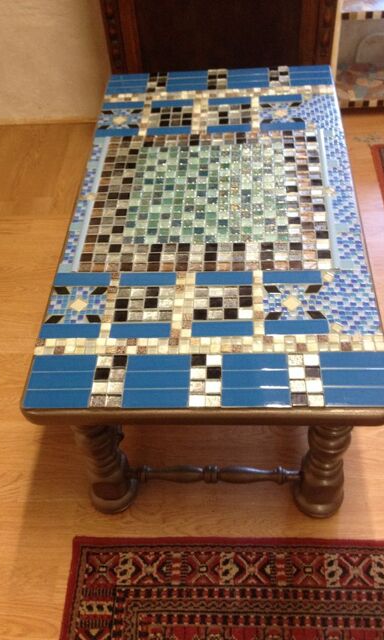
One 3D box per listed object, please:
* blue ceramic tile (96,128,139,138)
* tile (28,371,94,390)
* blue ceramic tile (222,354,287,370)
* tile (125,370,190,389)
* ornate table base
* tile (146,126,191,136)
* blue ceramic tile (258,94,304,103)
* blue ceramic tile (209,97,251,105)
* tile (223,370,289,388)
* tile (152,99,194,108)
[{"bbox_3d":[-0.168,-0.421,1.470,0.099,0.008,0.032,-1,47,5],"label":"blue ceramic tile"},{"bbox_3d":[-0.204,0.097,1.011,0.100,0.008,0.032,-1,48,5],"label":"tile"},{"bbox_3d":[0.098,0.068,1.007,0.100,0.008,0.031,-1,48,5],"label":"blue ceramic tile"},{"bbox_3d":[-0.051,0.094,0.977,0.099,0.008,0.032,-1,47,5],"label":"tile"},{"bbox_3d":[0.053,-0.097,1.453,0.492,0.371,0.969,-1,47,5],"label":"ornate table base"},{"bbox_3d":[-0.051,-0.421,1.458,0.099,0.008,0.032,-1,47,5],"label":"tile"},{"bbox_3d":[0.215,-0.531,1.564,0.100,0.008,0.032,-1,46,5],"label":"blue ceramic tile"},{"bbox_3d":[0.089,-0.512,1.525,0.100,0.008,0.030,-1,48,5],"label":"blue ceramic tile"},{"bbox_3d":[0.095,0.092,0.965,0.099,0.008,0.032,-1,47,5],"label":"tile"},{"bbox_3d":[-0.046,-0.512,1.543,0.099,0.008,0.032,-1,47,5],"label":"tile"}]

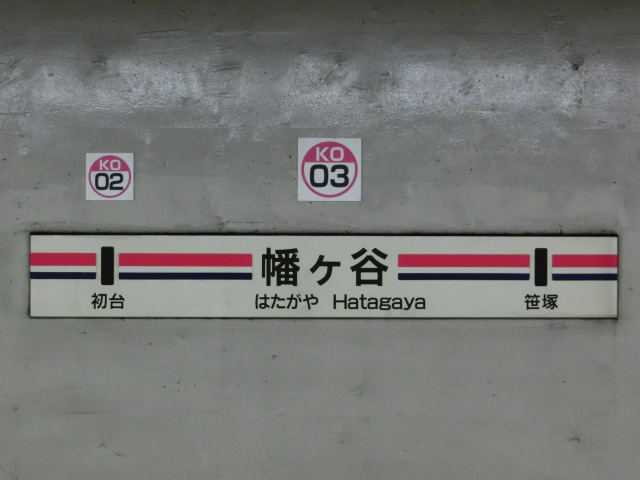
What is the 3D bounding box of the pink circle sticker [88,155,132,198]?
[{"bbox_3d":[-0.856,-0.259,5.287,0.180,0.180,0.004,0,0,-2],"label":"pink circle sticker"}]

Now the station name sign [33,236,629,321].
[{"bbox_3d":[0.016,0.149,5.301,2.404,0.340,0.030,0,0,-2],"label":"station name sign"}]

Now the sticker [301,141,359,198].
[{"bbox_3d":[0.039,-0.290,5.316,0.238,0.238,0.004,0,0,-2],"label":"sticker"}]

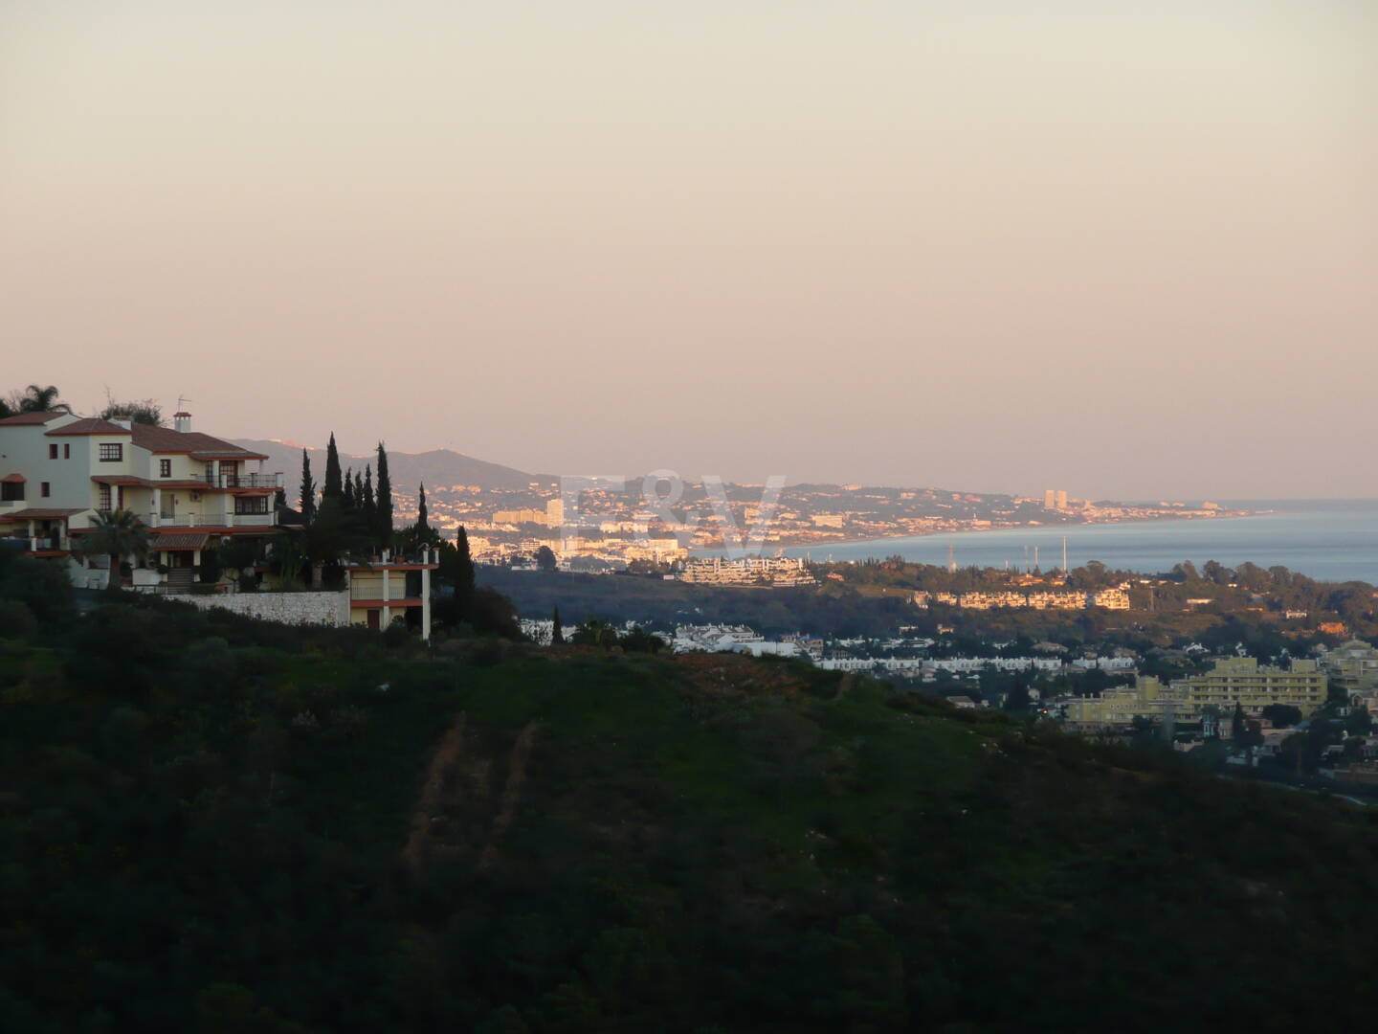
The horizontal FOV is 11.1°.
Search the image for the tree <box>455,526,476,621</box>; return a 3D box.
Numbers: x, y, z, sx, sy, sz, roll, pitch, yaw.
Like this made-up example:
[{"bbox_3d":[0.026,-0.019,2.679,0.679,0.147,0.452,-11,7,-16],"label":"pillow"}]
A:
[{"bbox_3d":[-17.697,4.509,560.000,1.620,7.600,1.620,0,1,0],"label":"tree"}]

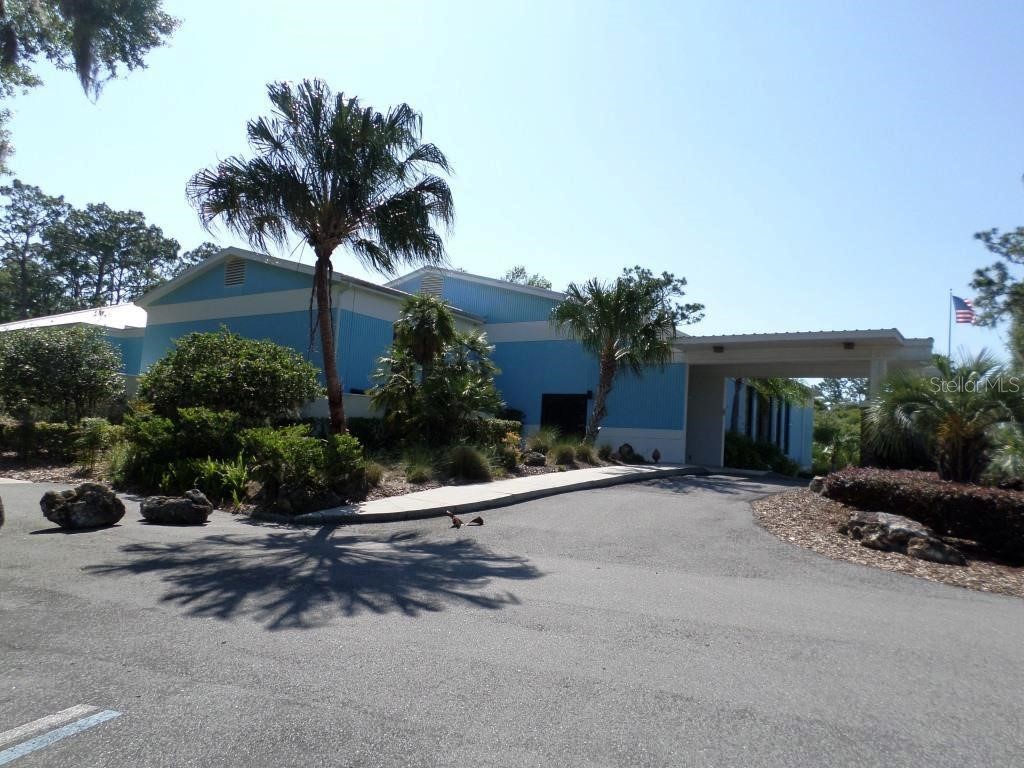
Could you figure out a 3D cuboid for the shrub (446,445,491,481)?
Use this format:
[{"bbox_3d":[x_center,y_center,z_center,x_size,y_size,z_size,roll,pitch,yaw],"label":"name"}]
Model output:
[{"bbox_3d":[-1.069,2.000,18.600,1.120,0.920,1.120,4,-5,-3],"label":"shrub"}]

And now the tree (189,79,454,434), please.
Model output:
[{"bbox_3d":[-3.969,-2.105,14.720,5.100,8.100,5.100,5,-5,-16],"label":"tree"}]

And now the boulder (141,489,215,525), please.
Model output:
[{"bbox_3d":[-4.840,1.780,10.700,1.020,0.470,0.680,6,-6,-23],"label":"boulder"}]

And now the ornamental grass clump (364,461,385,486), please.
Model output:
[{"bbox_3d":[-2.847,1.840,15.200,0.470,0.520,0.460,5,-5,-10],"label":"ornamental grass clump"}]

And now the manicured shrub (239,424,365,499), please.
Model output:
[{"bbox_3d":[-3.672,1.387,12.900,2.150,1.380,1.700,5,-5,-15],"label":"manicured shrub"}]

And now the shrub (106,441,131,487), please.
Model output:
[{"bbox_3d":[-9.791,1.978,18.400,0.560,1.100,0.560,6,-6,-27],"label":"shrub"}]

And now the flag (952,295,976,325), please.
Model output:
[{"bbox_3d":[19.581,-3.224,32.000,1.450,1.150,0.350,6,-6,-19],"label":"flag"}]

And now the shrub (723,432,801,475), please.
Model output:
[{"bbox_3d":[9.251,2.630,27.200,1.600,1.350,4.200,0,-6,36],"label":"shrub"}]

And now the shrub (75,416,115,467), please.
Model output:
[{"bbox_3d":[-12.025,1.685,21.300,1.000,1.480,1.000,7,-6,-29],"label":"shrub"}]

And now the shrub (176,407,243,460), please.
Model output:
[{"bbox_3d":[-6.423,1.086,15.600,1.420,1.300,1.300,6,-6,-22],"label":"shrub"}]

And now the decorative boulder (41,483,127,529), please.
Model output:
[{"bbox_3d":[-6.360,1.792,10.950,1.100,0.660,0.850,7,-6,-29],"label":"decorative boulder"}]

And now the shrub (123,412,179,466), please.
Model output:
[{"bbox_3d":[-7.626,1.202,15.600,1.250,1.320,1.200,6,-6,-26],"label":"shrub"}]

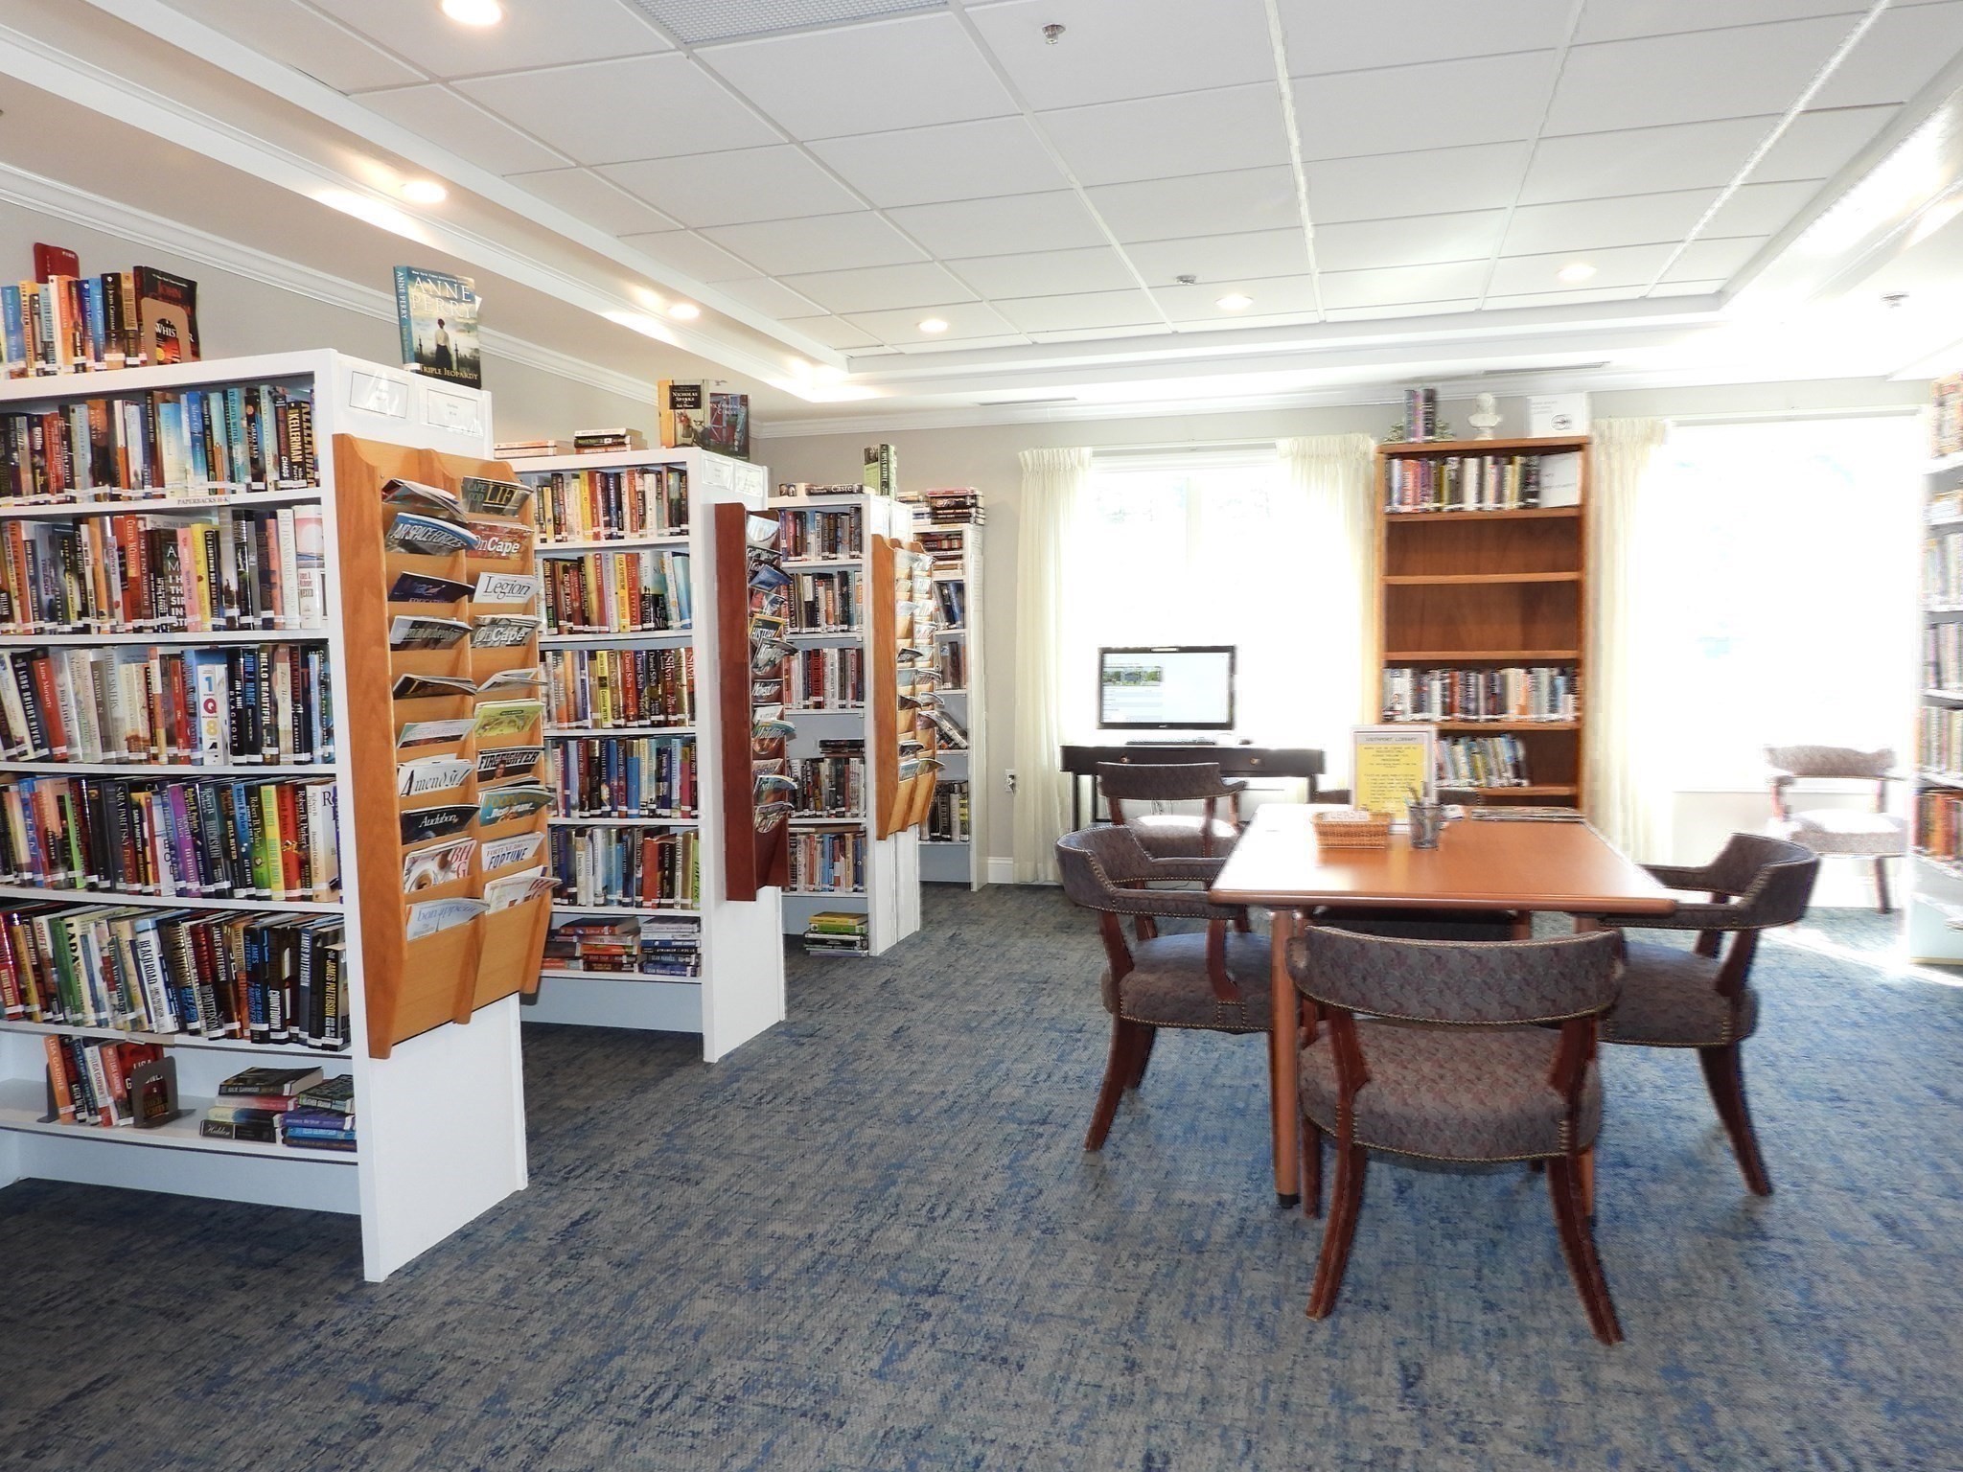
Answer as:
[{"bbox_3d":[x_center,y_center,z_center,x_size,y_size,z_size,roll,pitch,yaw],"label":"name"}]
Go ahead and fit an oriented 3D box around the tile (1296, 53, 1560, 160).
[{"bbox_3d":[1.073,-1.550,3.360,0.597,0.020,0.597,0,5,16],"label":"tile"}]

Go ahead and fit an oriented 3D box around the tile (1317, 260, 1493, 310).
[{"bbox_3d":[1.575,-1.701,5.122,0.605,0.030,0.605,0,5,16],"label":"tile"}]

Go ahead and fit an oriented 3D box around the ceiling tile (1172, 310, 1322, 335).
[{"bbox_3d":[1.101,-1.738,5.680,0.600,0.020,0.190,0,5,16],"label":"ceiling tile"}]

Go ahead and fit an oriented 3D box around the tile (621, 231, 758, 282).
[{"bbox_3d":[-0.948,-1.613,4.569,0.270,0.020,0.597,0,5,16],"label":"tile"}]

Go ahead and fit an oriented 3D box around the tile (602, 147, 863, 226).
[{"bbox_3d":[-0.693,-1.566,3.874,0.600,0.024,0.595,0,4,16],"label":"tile"}]

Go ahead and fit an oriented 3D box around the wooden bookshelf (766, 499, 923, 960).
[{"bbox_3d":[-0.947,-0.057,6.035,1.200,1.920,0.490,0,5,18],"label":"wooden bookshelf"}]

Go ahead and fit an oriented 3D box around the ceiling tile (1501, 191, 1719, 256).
[{"bbox_3d":[1.993,-1.650,4.370,0.605,0.030,0.605,0,5,16],"label":"ceiling tile"}]

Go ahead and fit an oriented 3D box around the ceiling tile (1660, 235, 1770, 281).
[{"bbox_3d":[2.578,-1.694,4.831,0.245,0.020,0.600,0,5,16],"label":"ceiling tile"}]

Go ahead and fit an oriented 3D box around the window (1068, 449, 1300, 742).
[{"bbox_3d":[0.992,-0.633,6.762,1.177,1.538,0.120,0,5,16],"label":"window"}]

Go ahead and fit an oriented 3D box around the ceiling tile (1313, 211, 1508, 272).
[{"bbox_3d":[1.405,-1.649,4.531,0.600,0.020,0.600,0,5,16],"label":"ceiling tile"}]

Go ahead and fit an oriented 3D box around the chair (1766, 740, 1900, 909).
[{"bbox_3d":[3.831,0.442,5.999,0.600,0.760,0.600,1,5,20],"label":"chair"}]

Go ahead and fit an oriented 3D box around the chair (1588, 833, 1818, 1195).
[{"bbox_3d":[1.636,0.632,3.312,0.615,0.765,0.575,0,5,16],"label":"chair"}]

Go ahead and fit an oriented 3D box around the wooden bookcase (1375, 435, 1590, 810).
[{"bbox_3d":[2.272,-0.254,6.248,0.887,2.122,0.300,0,4,16],"label":"wooden bookcase"}]

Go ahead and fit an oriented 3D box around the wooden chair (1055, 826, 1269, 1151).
[{"bbox_3d":[0.504,0.647,3.587,0.600,0.765,0.600,0,4,16],"label":"wooden chair"}]

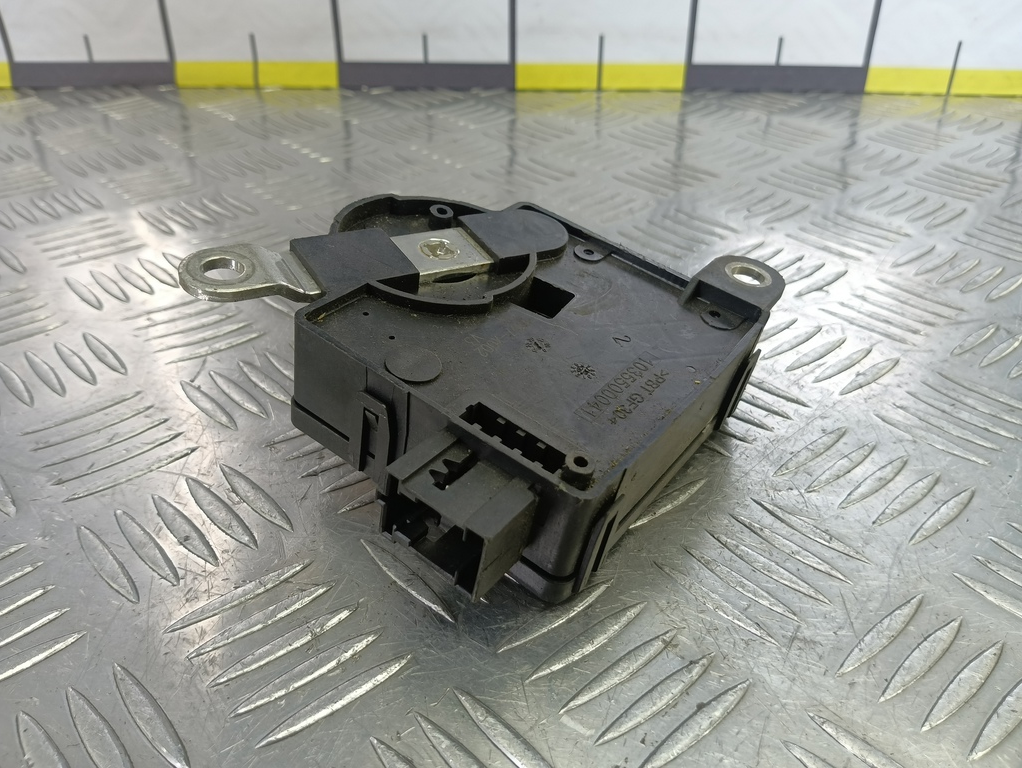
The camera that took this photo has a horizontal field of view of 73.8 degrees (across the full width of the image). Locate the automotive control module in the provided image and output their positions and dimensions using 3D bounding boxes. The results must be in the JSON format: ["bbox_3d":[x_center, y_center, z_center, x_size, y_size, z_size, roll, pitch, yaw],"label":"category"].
[{"bbox_3d":[-0.005,-0.013,0.171,0.112,0.033,0.114,30,45,25],"label":"automotive control module"}]

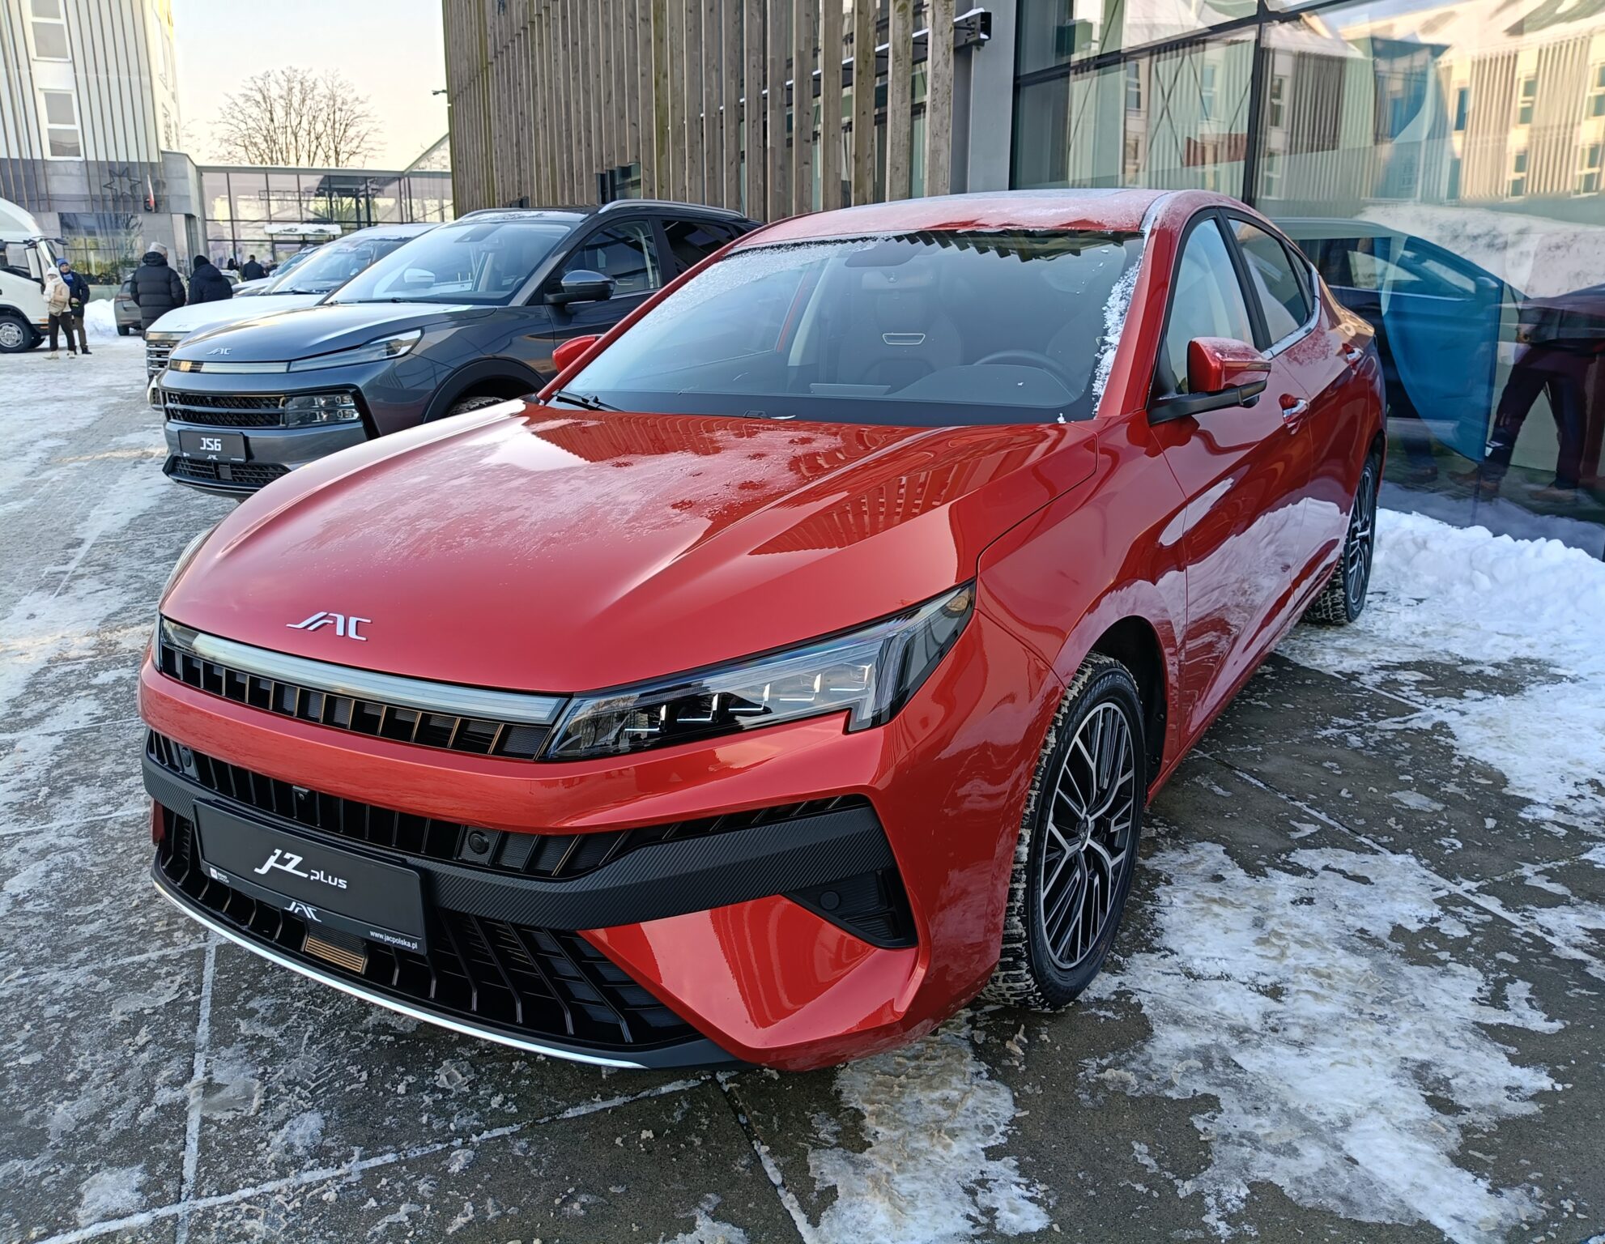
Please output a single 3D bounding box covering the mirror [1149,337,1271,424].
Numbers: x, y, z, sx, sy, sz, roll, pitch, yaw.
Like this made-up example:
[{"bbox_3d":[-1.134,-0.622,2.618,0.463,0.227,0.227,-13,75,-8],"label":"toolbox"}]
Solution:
[{"bbox_3d":[0.858,-0.503,2.558,0.220,0.175,0.180,8,18,32],"label":"mirror"}]

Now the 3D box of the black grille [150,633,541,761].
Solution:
[{"bbox_3d":[-0.717,0.110,1.882,0.900,0.085,0.090,8,18,32],"label":"black grille"}]

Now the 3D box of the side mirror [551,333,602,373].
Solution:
[{"bbox_3d":[-0.663,-0.719,3.524,0.220,0.170,0.180,8,18,32],"label":"side mirror"}]

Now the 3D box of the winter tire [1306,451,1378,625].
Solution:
[{"bbox_3d":[1.898,-0.320,4.500,0.225,0.650,0.650,8,18,32],"label":"winter tire"}]

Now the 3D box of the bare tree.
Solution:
[{"bbox_3d":[-24.433,-20.564,60.000,7.800,12.300,7.800,0,15,0],"label":"bare tree"}]

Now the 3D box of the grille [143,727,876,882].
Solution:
[{"bbox_3d":[-0.679,0.232,1.969,1.600,0.150,0.270,8,18,32],"label":"grille"}]

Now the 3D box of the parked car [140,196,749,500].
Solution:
[{"bbox_3d":[-1.583,-1.723,7.768,1.880,1.700,4.605,8,17,32],"label":"parked car"}]

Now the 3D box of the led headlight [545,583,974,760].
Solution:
[{"bbox_3d":[-0.053,0.069,1.702,0.430,0.190,0.450,8,18,32],"label":"led headlight"}]

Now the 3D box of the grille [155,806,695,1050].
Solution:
[{"bbox_3d":[-0.715,0.435,1.956,1.240,0.200,0.200,8,18,32],"label":"grille"}]

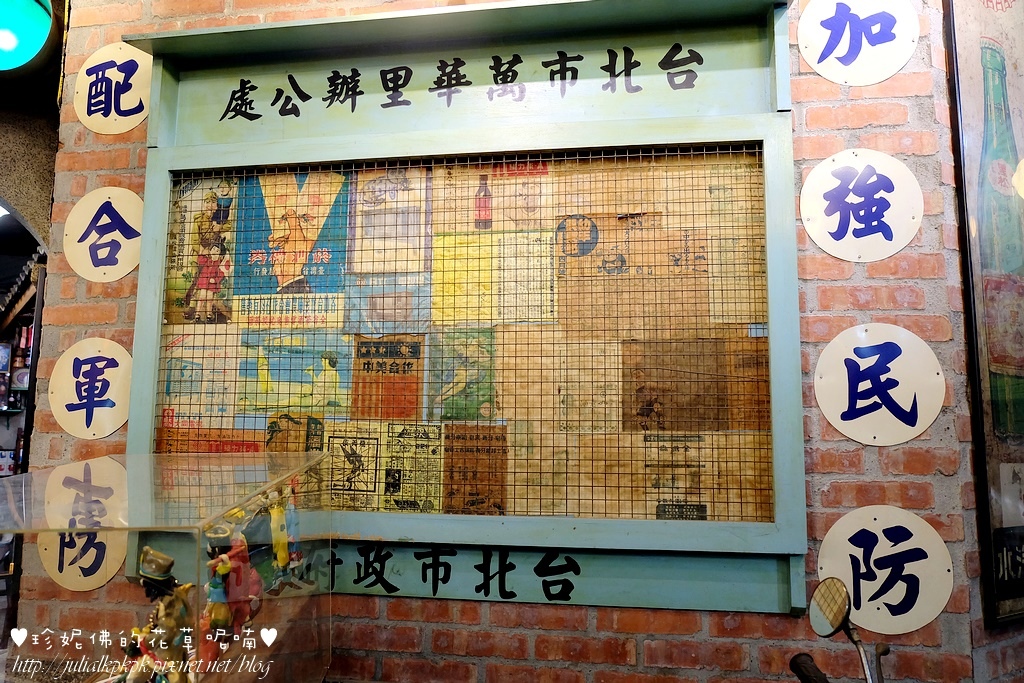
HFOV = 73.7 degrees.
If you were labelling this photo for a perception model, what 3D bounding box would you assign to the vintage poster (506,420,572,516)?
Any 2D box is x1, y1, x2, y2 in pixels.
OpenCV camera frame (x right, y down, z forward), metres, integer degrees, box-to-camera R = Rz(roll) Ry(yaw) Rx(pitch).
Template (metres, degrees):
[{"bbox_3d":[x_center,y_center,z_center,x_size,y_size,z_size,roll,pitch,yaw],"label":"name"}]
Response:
[{"bbox_3d":[0.060,0.269,1.448,0.142,0.202,0.010,-1,-6,8],"label":"vintage poster"}]

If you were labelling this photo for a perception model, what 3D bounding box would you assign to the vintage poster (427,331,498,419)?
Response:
[{"bbox_3d":[-0.110,0.073,1.522,0.148,0.205,0.010,-1,-7,8],"label":"vintage poster"}]

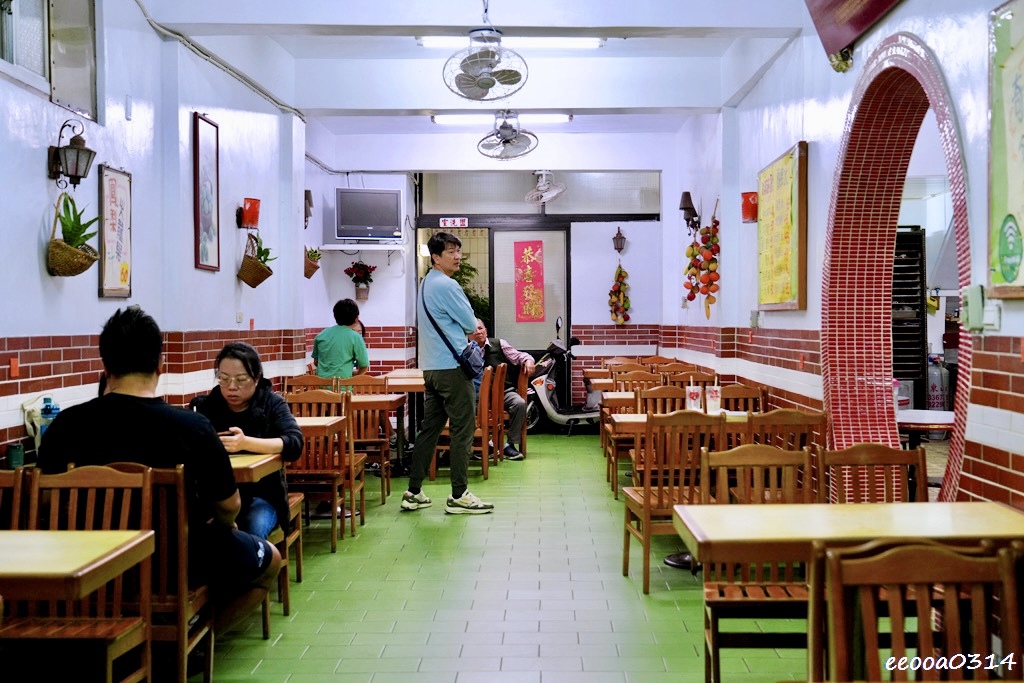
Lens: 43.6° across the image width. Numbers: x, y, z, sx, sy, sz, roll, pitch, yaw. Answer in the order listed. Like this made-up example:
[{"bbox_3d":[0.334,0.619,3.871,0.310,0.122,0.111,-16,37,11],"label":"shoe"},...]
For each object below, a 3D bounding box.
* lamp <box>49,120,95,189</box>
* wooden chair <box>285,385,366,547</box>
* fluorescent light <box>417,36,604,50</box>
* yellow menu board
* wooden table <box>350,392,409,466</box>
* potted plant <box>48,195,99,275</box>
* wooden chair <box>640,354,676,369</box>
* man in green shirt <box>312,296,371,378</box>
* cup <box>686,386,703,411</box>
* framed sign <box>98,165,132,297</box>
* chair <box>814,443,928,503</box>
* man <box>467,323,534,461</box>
[{"bbox_3d":[-1.738,-0.742,5.080,0.170,0.280,0.145,0,1,1],"label":"lamp"},{"bbox_3d":[-1.121,0.698,7.113,0.400,0.855,0.470,0,1,1],"label":"wooden chair"},{"bbox_3d":[-0.010,-1.941,8.336,1.240,0.080,0.080,0,1,1],"label":"fluorescent light"},{"bbox_3d":[1.675,-0.675,8.013,0.050,0.950,1.420,0,1,1],"label":"yellow menu board"},{"bbox_3d":[-1.220,0.738,8.325,1.000,0.735,0.620,0,1,1],"label":"wooden table"},{"bbox_3d":[-1.788,-0.435,5.209,0.140,0.330,0.220,0,1,1],"label":"potted plant"},{"bbox_3d":[1.411,0.567,12.191,0.410,0.845,0.480,0,1,1],"label":"wooden chair"},{"bbox_3d":[-1.258,0.391,9.500,0.440,1.390,0.680,0,1,1],"label":"man in green shirt"},{"bbox_3d":[0.970,0.318,6.820,0.083,0.160,0.083,0,1,1],"label":"cup"},{"bbox_3d":[-2.046,-0.554,6.637,0.030,0.660,0.450,0,1,1],"label":"framed sign"},{"bbox_3d":[1.206,0.769,4.086,0.410,0.845,0.480,0,1,1],"label":"chair"},{"bbox_3d":[-0.105,0.413,11.514,0.620,1.260,0.720,0,1,9],"label":"man"}]

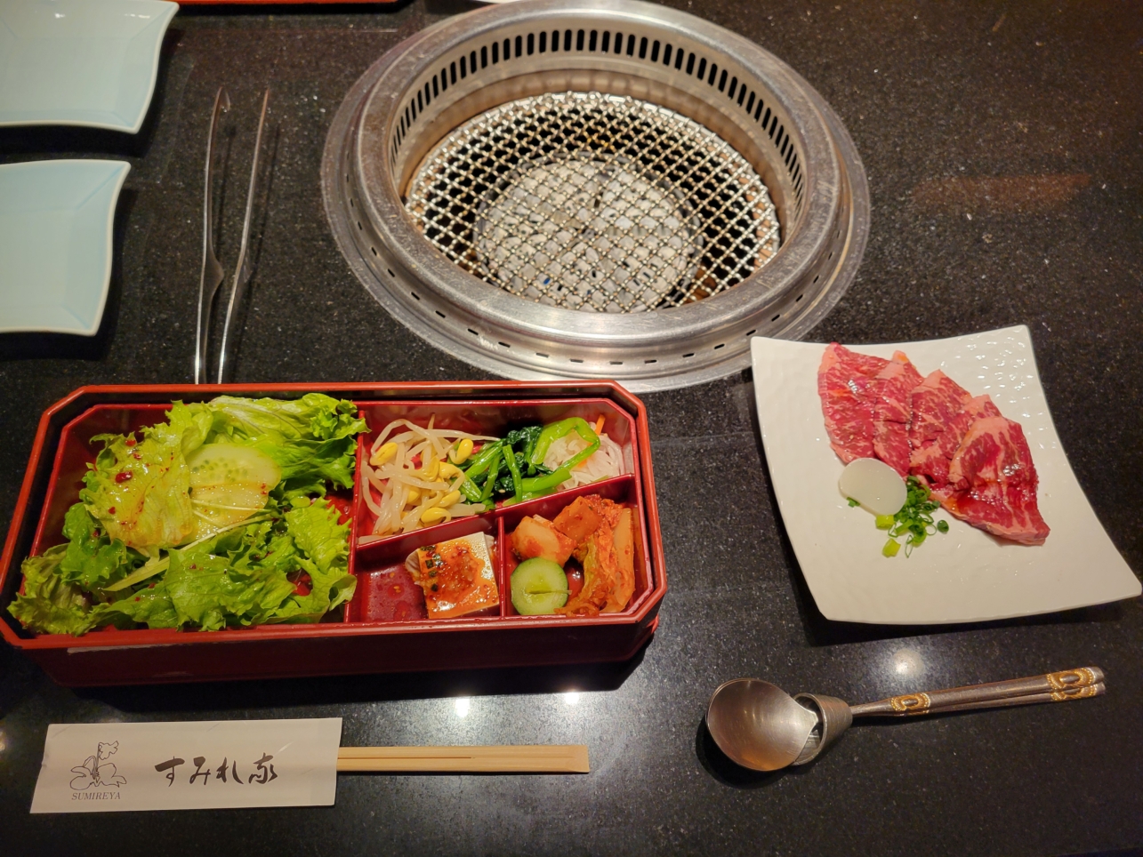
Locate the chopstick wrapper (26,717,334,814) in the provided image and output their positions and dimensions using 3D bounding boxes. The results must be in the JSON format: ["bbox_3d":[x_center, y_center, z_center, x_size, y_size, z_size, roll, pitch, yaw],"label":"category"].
[{"bbox_3d":[-0.165,0.146,0.373,0.128,0.007,0.036,0,61,-4],"label":"chopstick wrapper"}]

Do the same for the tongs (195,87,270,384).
[{"bbox_3d":[-0.199,-0.107,0.499,0.030,0.030,0.233,-2,61,-5],"label":"tongs"}]

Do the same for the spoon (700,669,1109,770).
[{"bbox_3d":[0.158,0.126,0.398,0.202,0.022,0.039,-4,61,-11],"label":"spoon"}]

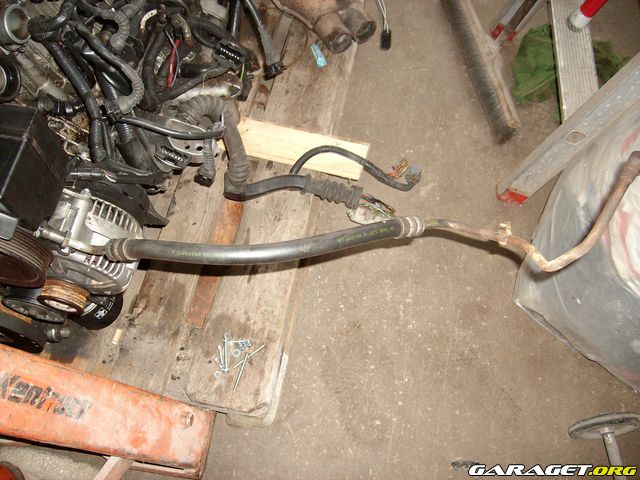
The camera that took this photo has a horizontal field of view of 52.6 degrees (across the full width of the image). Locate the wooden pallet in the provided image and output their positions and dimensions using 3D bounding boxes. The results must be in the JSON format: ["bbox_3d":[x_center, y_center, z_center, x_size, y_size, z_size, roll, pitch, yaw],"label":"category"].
[{"bbox_3d":[-0.376,-0.248,1.501,0.800,0.144,1.200,9,63,7],"label":"wooden pallet"}]

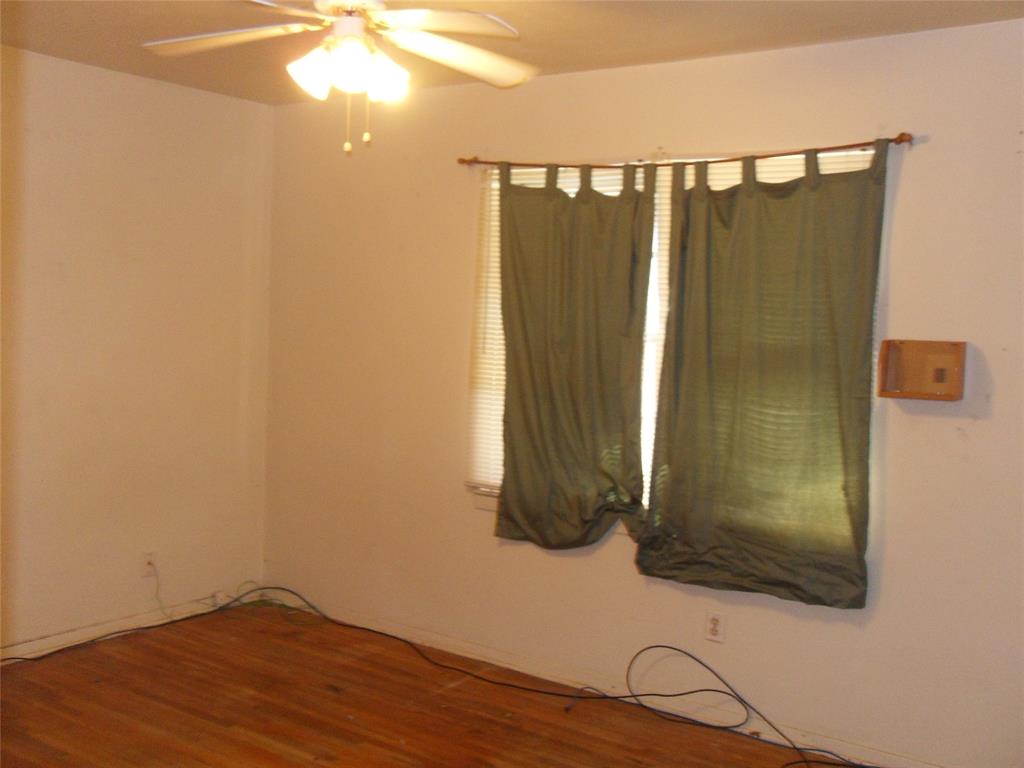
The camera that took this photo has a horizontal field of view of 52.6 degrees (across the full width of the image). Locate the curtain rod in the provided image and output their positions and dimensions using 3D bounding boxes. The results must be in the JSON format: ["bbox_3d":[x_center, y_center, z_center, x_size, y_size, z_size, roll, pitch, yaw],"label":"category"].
[{"bbox_3d":[0.530,-0.837,3.829,1.830,0.070,0.066,5,5,35],"label":"curtain rod"}]

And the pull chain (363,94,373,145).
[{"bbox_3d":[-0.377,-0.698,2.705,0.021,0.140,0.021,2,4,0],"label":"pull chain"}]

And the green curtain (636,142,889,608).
[{"bbox_3d":[0.850,-0.043,3.619,0.840,1.540,0.090,5,5,35],"label":"green curtain"}]

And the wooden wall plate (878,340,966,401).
[{"bbox_3d":[1.308,-0.042,3.306,0.238,0.187,0.083,5,5,35],"label":"wooden wall plate"}]

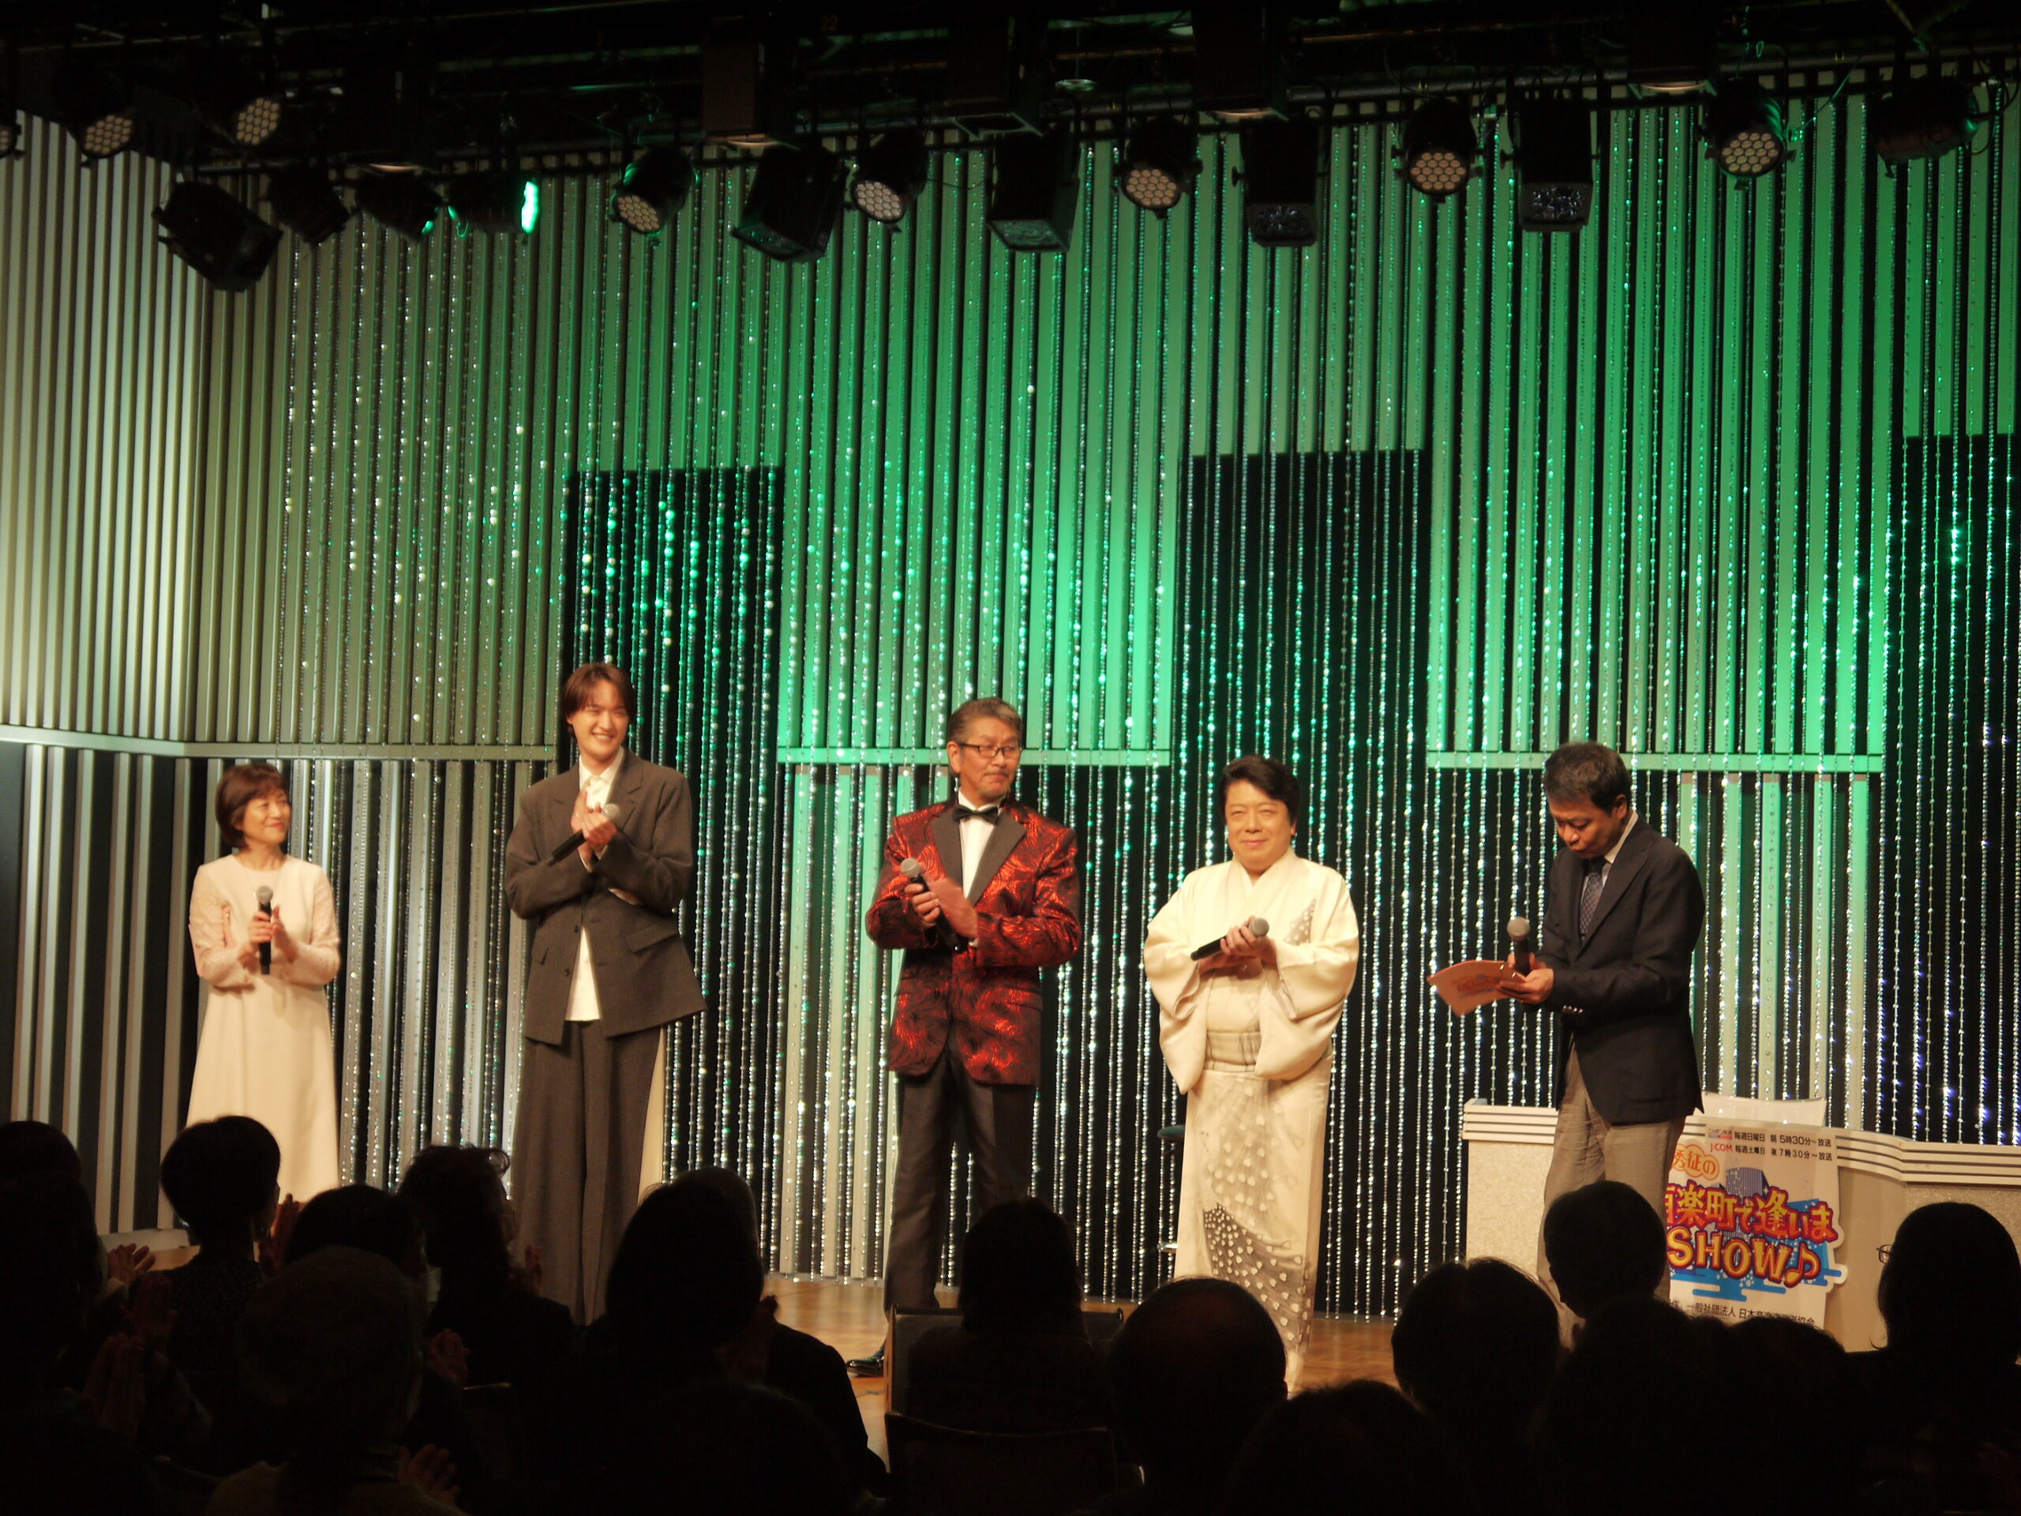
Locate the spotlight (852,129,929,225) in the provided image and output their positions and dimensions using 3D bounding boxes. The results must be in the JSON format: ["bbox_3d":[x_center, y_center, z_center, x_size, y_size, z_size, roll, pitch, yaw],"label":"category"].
[{"bbox_3d":[-0.360,-1.741,10.856,0.220,0.235,0.205,-1,-39,49],"label":"spotlight"}]

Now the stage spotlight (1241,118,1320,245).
[{"bbox_3d":[0.770,-1.648,10.365,0.220,0.290,0.210,2,-28,2],"label":"stage spotlight"}]

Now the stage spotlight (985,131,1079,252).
[{"bbox_3d":[0.066,-1.669,10.672,0.220,0.290,0.210,0,-17,24],"label":"stage spotlight"}]

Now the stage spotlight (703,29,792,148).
[{"bbox_3d":[-0.706,-1.791,9.707,0.200,0.310,0.200,0,3,26],"label":"stage spotlight"}]

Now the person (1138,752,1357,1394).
[{"bbox_3d":[0.595,0.800,8.962,0.560,1.615,0.420,1,-3,10],"label":"person"}]

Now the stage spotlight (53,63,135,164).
[{"bbox_3d":[-2.568,-1.815,10.161,0.205,0.250,0.200,5,-47,-50],"label":"stage spotlight"}]

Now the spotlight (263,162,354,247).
[{"bbox_3d":[-2.267,-1.783,11.680,0.200,0.250,0.205,-43,18,-23],"label":"spotlight"}]

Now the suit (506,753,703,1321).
[{"bbox_3d":[-1.077,0.767,9.613,0.530,1.567,0.400,1,-3,13],"label":"suit"}]

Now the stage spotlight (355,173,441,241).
[{"bbox_3d":[-1.956,-1.760,11.545,0.250,0.200,0.205,30,-6,-6],"label":"stage spotlight"}]

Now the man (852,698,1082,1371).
[{"bbox_3d":[-0.107,0.721,9.300,0.550,1.743,0.450,1,-3,16],"label":"man"}]

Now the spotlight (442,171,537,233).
[{"bbox_3d":[-1.632,-1.751,11.405,0.250,0.200,0.205,7,-2,6],"label":"spotlight"}]

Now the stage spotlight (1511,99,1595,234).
[{"bbox_3d":[1.499,-1.641,10.048,0.220,0.290,0.210,2,-28,2],"label":"stage spotlight"}]

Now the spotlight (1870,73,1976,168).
[{"bbox_3d":[2.434,-1.695,9.644,0.260,0.210,0.220,-26,-11,16],"label":"spotlight"}]

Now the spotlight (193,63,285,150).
[{"bbox_3d":[-2.122,-1.798,9.968,0.250,0.200,0.205,46,18,23],"label":"spotlight"}]

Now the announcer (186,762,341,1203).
[{"bbox_3d":[-2.123,0.797,10.300,0.440,1.570,0.400,2,-3,1],"label":"announcer"}]

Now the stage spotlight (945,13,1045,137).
[{"bbox_3d":[-0.038,-1.719,9.069,0.180,0.260,0.190,0,-9,23],"label":"stage spotlight"}]

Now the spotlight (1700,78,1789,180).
[{"bbox_3d":[1.996,-1.709,9.833,0.220,0.235,0.205,2,-38,-11],"label":"spotlight"}]

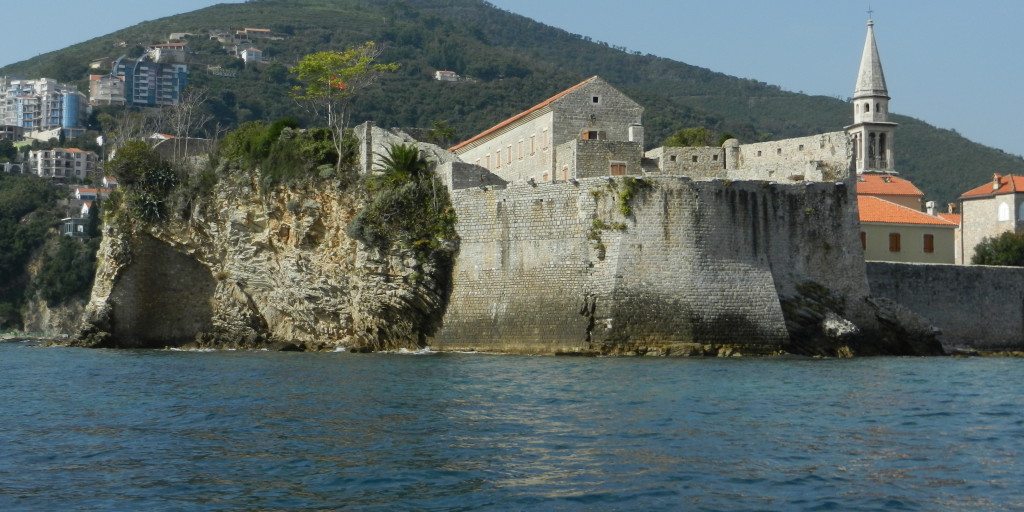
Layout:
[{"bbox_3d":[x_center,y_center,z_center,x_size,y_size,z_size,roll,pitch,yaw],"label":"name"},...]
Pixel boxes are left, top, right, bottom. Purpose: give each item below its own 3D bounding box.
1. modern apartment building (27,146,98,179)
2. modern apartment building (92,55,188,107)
[{"bbox_3d":[-150.354,-30.808,525.000,21.000,11.300,13.000,1,-3,-28],"label":"modern apartment building"},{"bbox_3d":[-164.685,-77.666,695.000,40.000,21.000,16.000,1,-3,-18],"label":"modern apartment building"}]

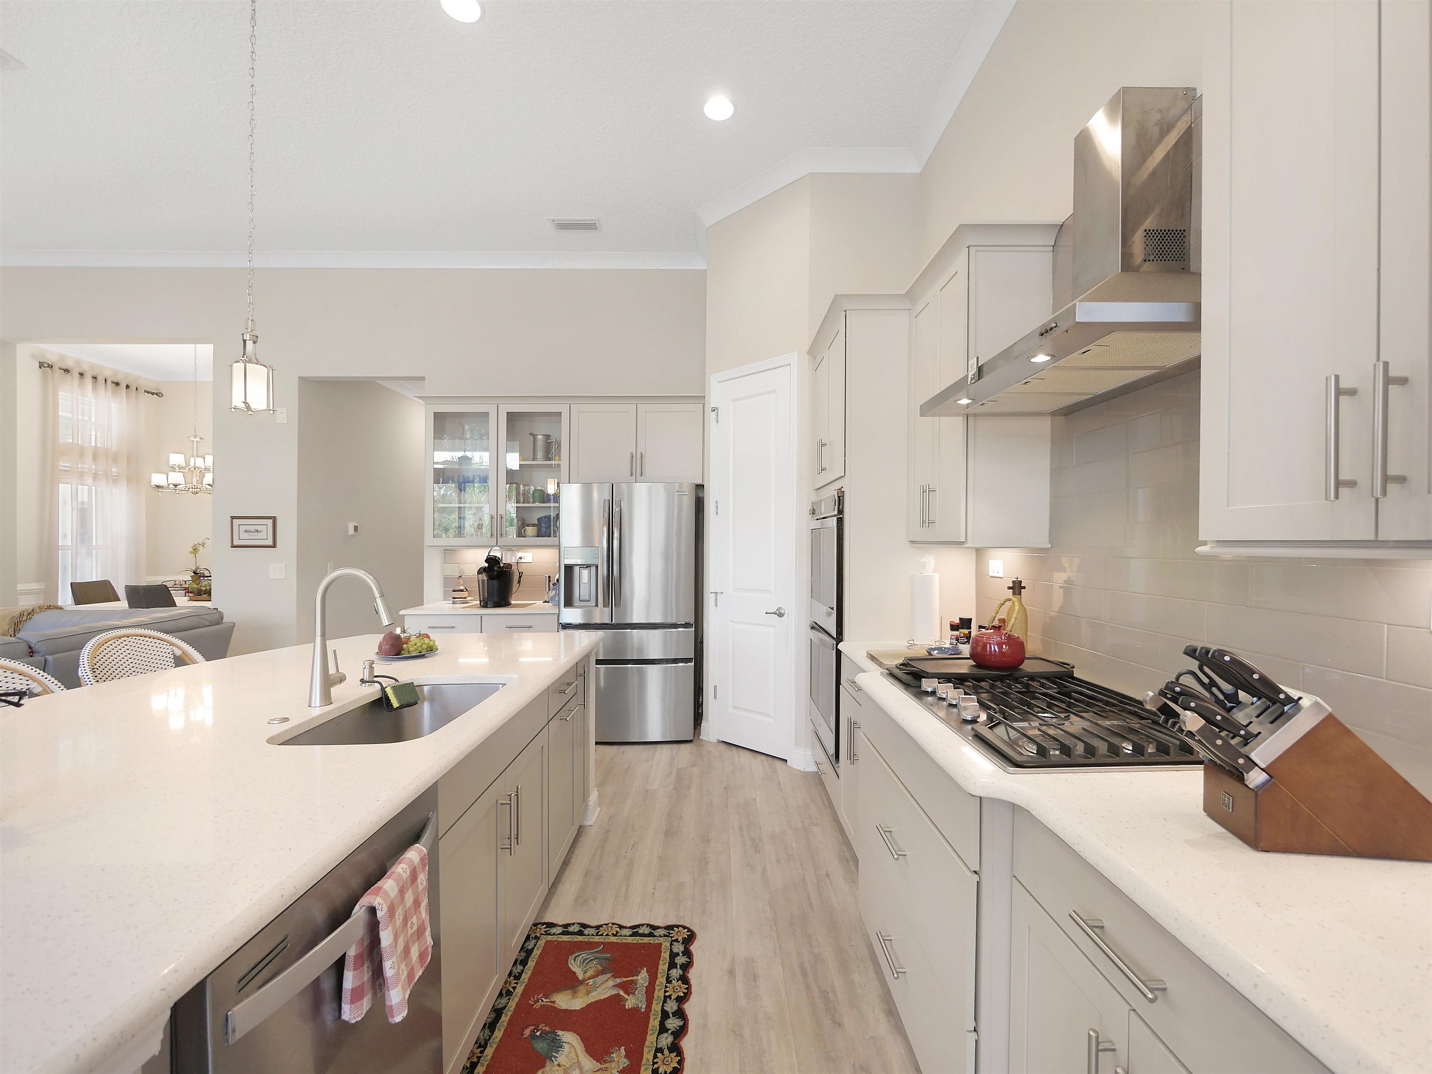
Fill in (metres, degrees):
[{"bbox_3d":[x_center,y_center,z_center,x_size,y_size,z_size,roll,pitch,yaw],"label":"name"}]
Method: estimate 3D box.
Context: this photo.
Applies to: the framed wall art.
[{"bbox_3d":[-3.714,-0.041,4.652,0.375,0.265,0.025,0,0,0],"label":"framed wall art"}]

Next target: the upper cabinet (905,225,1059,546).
[{"bbox_3d":[1.052,-0.536,2.410,0.344,1.145,0.660,0,0,0],"label":"upper cabinet"}]

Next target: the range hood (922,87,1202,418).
[{"bbox_3d":[0.988,-0.809,1.663,0.472,0.730,0.914,0,0,0],"label":"range hood"}]

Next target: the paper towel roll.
[{"bbox_3d":[0.921,0.313,2.555,0.130,0.308,0.130,0,0,0],"label":"paper towel roll"}]

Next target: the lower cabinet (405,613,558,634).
[{"bbox_3d":[-1.625,0.979,4.320,1.080,0.900,0.640,0,0,0],"label":"lower cabinet"}]

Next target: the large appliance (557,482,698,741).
[{"bbox_3d":[-0.602,0.534,4.250,0.908,1.780,0.760,0,0,0],"label":"large appliance"}]

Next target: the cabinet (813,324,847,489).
[{"bbox_3d":[0.910,-0.677,3.155,0.620,0.783,0.830,0,0,0],"label":"cabinet"}]

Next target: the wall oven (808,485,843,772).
[{"bbox_3d":[0.860,0.434,3.155,0.620,1.305,0.750,0,0,0],"label":"wall oven"}]

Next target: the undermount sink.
[{"bbox_3d":[-0.902,0.627,1.720,0.425,0.240,0.720,0,0,0],"label":"undermount sink"}]

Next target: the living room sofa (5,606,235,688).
[{"bbox_3d":[-3.980,0.981,3.025,0.960,0.880,2.350,0,0,0],"label":"living room sofa"}]

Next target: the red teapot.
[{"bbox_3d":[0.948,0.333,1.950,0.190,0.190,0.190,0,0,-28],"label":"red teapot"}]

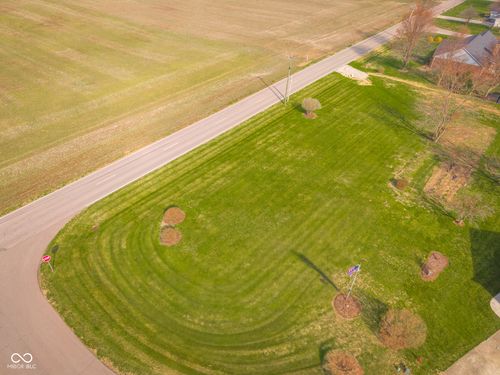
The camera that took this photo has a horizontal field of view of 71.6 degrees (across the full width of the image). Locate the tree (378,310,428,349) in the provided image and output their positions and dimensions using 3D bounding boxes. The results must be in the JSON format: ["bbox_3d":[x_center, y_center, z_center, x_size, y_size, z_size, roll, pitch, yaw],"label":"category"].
[{"bbox_3d":[13.700,13.000,31.800,4.200,3.200,4.200,2,38,0],"label":"tree"}]

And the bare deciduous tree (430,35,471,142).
[{"bbox_3d":[34.000,-14.800,58.400,6.200,16.300,6.200,2,38,0],"label":"bare deciduous tree"}]

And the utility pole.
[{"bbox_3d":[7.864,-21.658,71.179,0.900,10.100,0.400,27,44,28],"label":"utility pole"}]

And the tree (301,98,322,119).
[{"bbox_3d":[12.051,-15.866,68.965,4.100,3.900,4.100,2,38,0],"label":"tree"}]

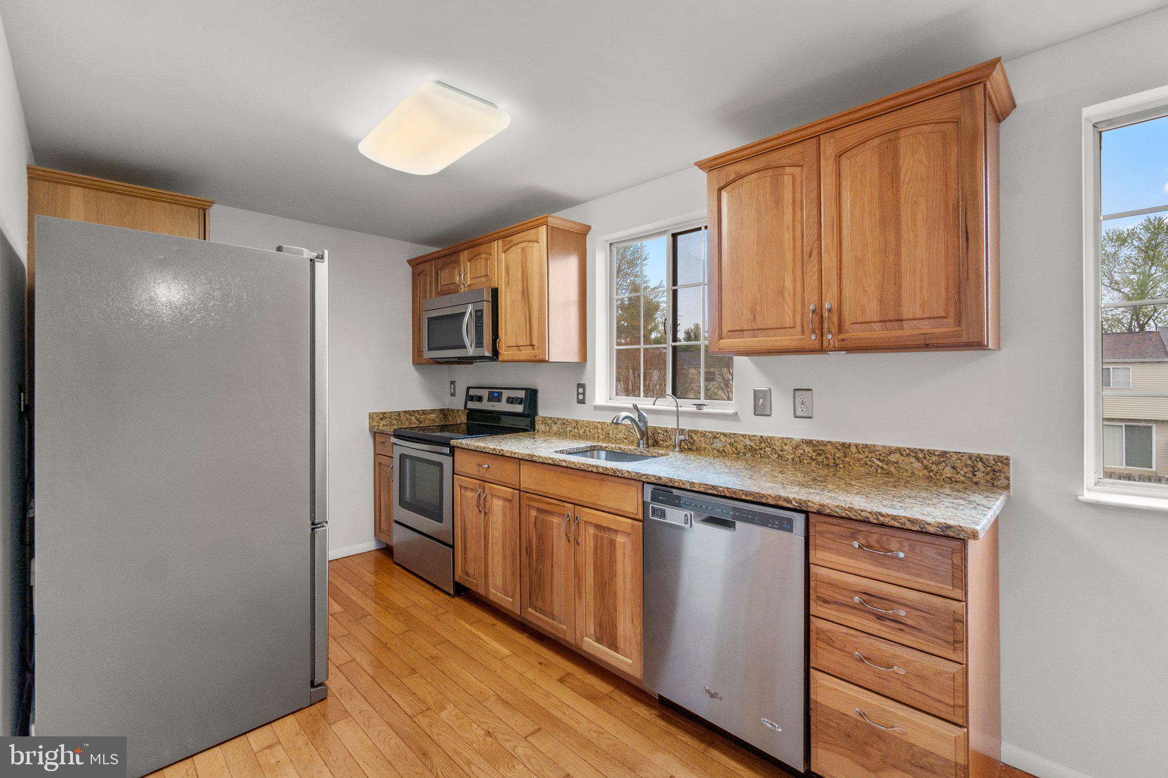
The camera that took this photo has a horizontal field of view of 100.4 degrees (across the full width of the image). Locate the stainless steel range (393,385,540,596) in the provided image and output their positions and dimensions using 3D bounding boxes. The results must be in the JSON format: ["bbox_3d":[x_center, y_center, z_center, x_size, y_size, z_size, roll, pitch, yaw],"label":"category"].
[{"bbox_3d":[-0.799,0.604,3.299,0.677,1.207,0.759,-1,2,-45],"label":"stainless steel range"}]

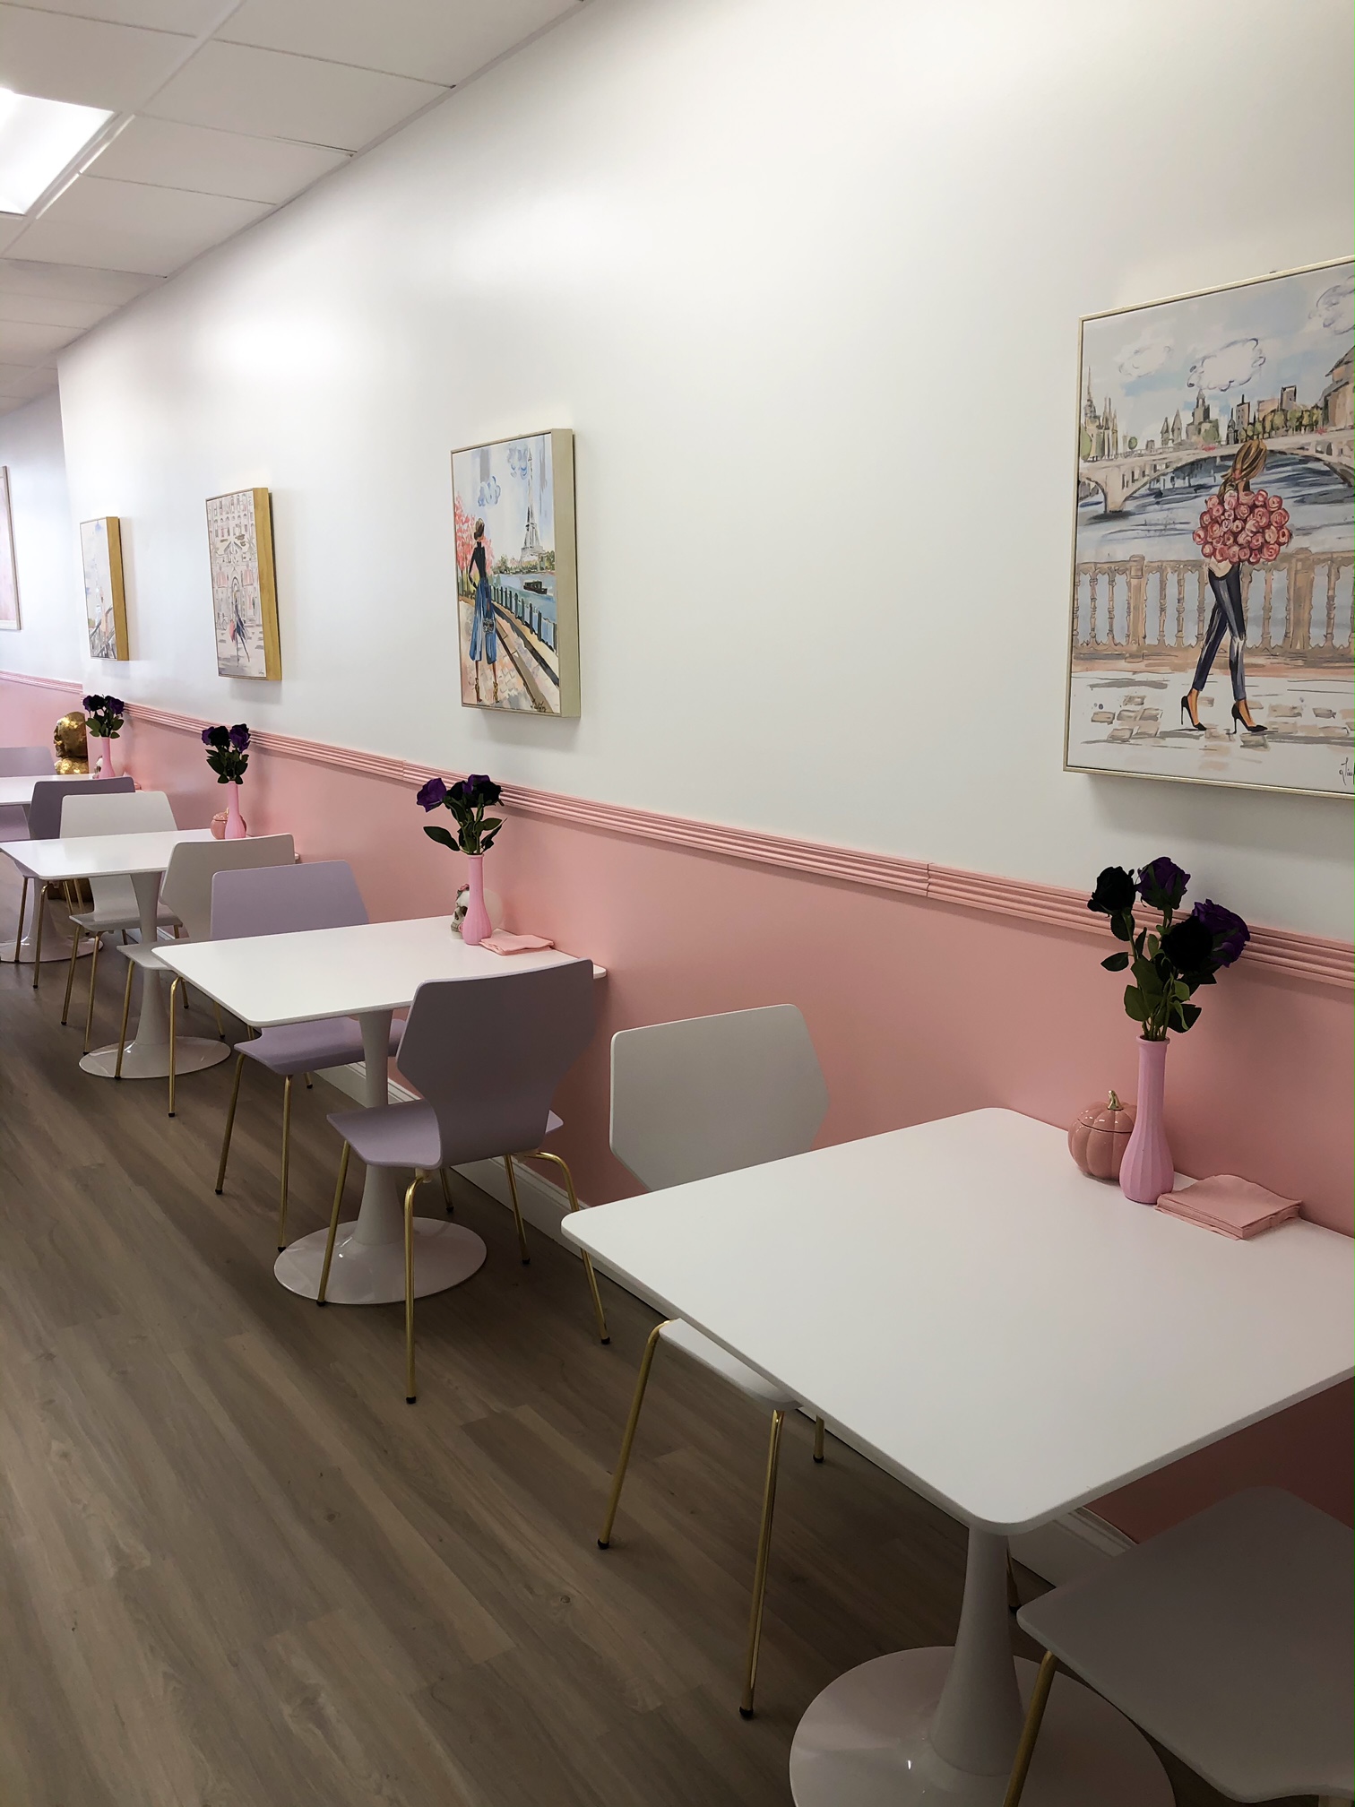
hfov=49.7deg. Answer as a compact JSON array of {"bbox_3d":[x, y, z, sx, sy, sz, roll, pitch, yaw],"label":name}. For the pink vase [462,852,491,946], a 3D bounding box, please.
[{"bbox_3d":[-0.487,-0.010,3.512,0.071,0.217,0.071,0,11,0],"label":"pink vase"}]

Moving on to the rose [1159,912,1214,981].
[{"bbox_3d":[0.654,0.055,1.873,0.070,0.074,0.070,-8,13,-34],"label":"rose"}]

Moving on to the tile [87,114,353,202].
[{"bbox_3d":[-1.262,-2.032,3.993,0.556,0.018,0.587,-8,13,-34],"label":"tile"}]

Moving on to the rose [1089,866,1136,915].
[{"bbox_3d":[0.570,-0.016,1.919,0.064,0.064,0.064,0,11,0],"label":"rose"}]

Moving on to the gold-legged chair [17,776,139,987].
[{"bbox_3d":[-2.592,-0.119,6.319,0.475,0.855,0.535,-8,13,-33],"label":"gold-legged chair"}]

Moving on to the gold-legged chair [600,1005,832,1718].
[{"bbox_3d":[0.167,0.665,2.330,0.490,0.866,0.505,-8,14,-33],"label":"gold-legged chair"}]

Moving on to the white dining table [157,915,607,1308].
[{"bbox_3d":[-0.704,0.494,3.442,0.807,0.743,0.807,-7,13,-32],"label":"white dining table"}]

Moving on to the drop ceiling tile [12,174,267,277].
[{"bbox_3d":[-1.782,-2.190,4.760,0.576,0.018,1.209,-8,14,-33],"label":"drop ceiling tile"}]

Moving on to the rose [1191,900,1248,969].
[{"bbox_3d":[0.706,0.040,1.910,0.075,0.078,0.075,-8,14,-33],"label":"rose"}]

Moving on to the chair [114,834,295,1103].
[{"bbox_3d":[-1.508,0.190,4.720,0.475,0.855,0.535,-9,14,-38],"label":"chair"}]

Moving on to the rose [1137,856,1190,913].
[{"bbox_3d":[0.650,-0.025,1.954,0.071,0.073,0.071,-8,14,-33],"label":"rose"}]

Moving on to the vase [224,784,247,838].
[{"bbox_3d":[-1.535,-0.314,5.067,0.072,0.214,0.072,-8,14,-33],"label":"vase"}]

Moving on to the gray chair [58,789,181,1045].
[{"bbox_3d":[-2.024,0.047,5.454,0.485,0.860,0.510,-8,14,-33],"label":"gray chair"}]

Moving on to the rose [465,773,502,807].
[{"bbox_3d":[-0.466,-0.273,3.509,0.078,0.074,0.078,-8,14,-33],"label":"rose"}]

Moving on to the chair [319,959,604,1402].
[{"bbox_3d":[-0.456,0.507,3.082,0.475,0.855,0.535,-7,13,-32],"label":"chair"}]

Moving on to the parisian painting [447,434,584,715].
[{"bbox_3d":[-0.384,-0.757,3.411,0.045,0.610,0.492,-8,13,-34],"label":"parisian painting"}]

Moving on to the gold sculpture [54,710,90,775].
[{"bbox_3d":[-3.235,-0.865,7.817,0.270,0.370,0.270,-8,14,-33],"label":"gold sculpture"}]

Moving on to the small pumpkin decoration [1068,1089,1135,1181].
[{"bbox_3d":[0.619,0.328,2.076,0.122,0.122,0.122,-8,14,-33],"label":"small pumpkin decoration"}]

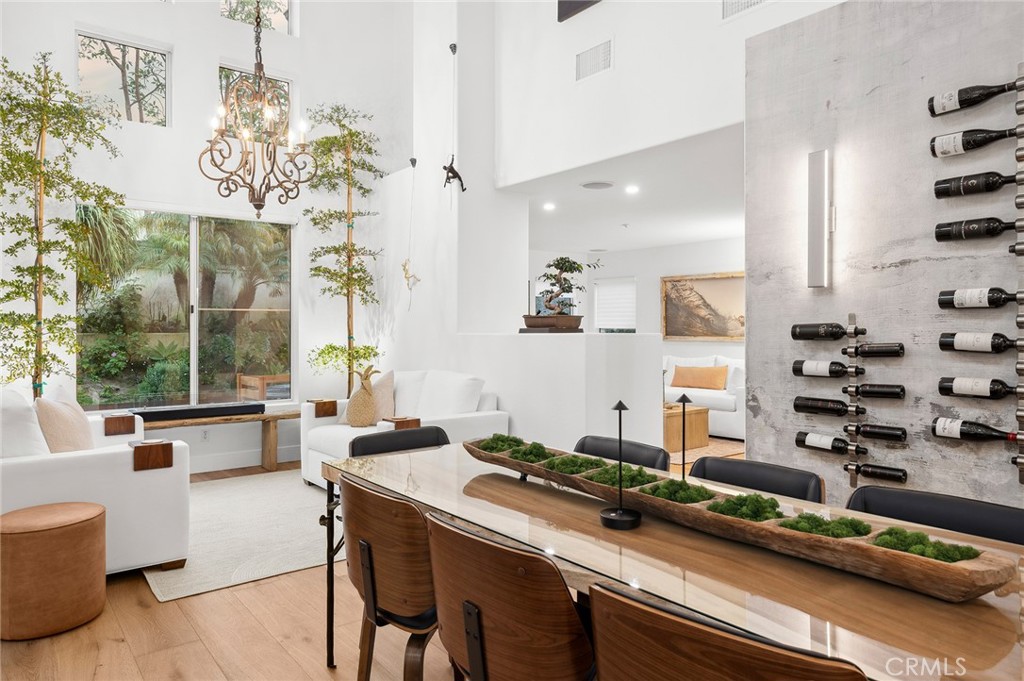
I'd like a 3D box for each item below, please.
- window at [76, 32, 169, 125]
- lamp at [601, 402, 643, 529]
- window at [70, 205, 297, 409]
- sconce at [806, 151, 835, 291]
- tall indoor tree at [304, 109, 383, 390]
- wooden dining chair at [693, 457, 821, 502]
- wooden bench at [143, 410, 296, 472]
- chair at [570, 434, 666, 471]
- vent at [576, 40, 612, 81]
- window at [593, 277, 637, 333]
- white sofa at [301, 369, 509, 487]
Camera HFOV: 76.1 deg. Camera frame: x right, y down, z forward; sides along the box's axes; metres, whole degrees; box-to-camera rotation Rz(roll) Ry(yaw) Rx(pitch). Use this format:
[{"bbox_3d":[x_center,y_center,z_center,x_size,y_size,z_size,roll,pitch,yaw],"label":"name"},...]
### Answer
[{"bbox_3d":[-3.236,-2.145,5.463,0.660,0.650,0.100,-1,1,-39],"label":"window"},{"bbox_3d":[0.285,0.317,1.701,0.107,0.320,0.107,0,1,0],"label":"lamp"},{"bbox_3d":[-2.805,-0.250,5.826,1.790,1.690,0.100,-1,1,-39],"label":"window"},{"bbox_3d":[1.468,-0.574,3.111,0.100,0.650,0.080,-1,1,-39],"label":"sconce"},{"bbox_3d":[-1.572,-0.546,6.172,0.740,3.420,0.740,-1,1,-39],"label":"tall indoor tree"},{"bbox_3d":[0.633,0.822,2.143,0.550,0.810,0.510,-1,1,-39],"label":"wooden dining chair"},{"bbox_3d":[-2.530,0.934,5.552,1.900,0.480,0.360,-1,1,-39],"label":"wooden bench"},{"bbox_3d":[0.235,0.815,2.580,0.550,0.810,0.510,-1,1,-39],"label":"chair"},{"bbox_3d":[0.569,-1.967,4.606,0.030,0.210,0.355,-1,1,-39],"label":"vent"},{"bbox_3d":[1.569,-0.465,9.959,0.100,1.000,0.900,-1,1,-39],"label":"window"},{"bbox_3d":[-0.889,0.731,5.073,0.980,0.900,1.600,-1,1,-39],"label":"white sofa"}]

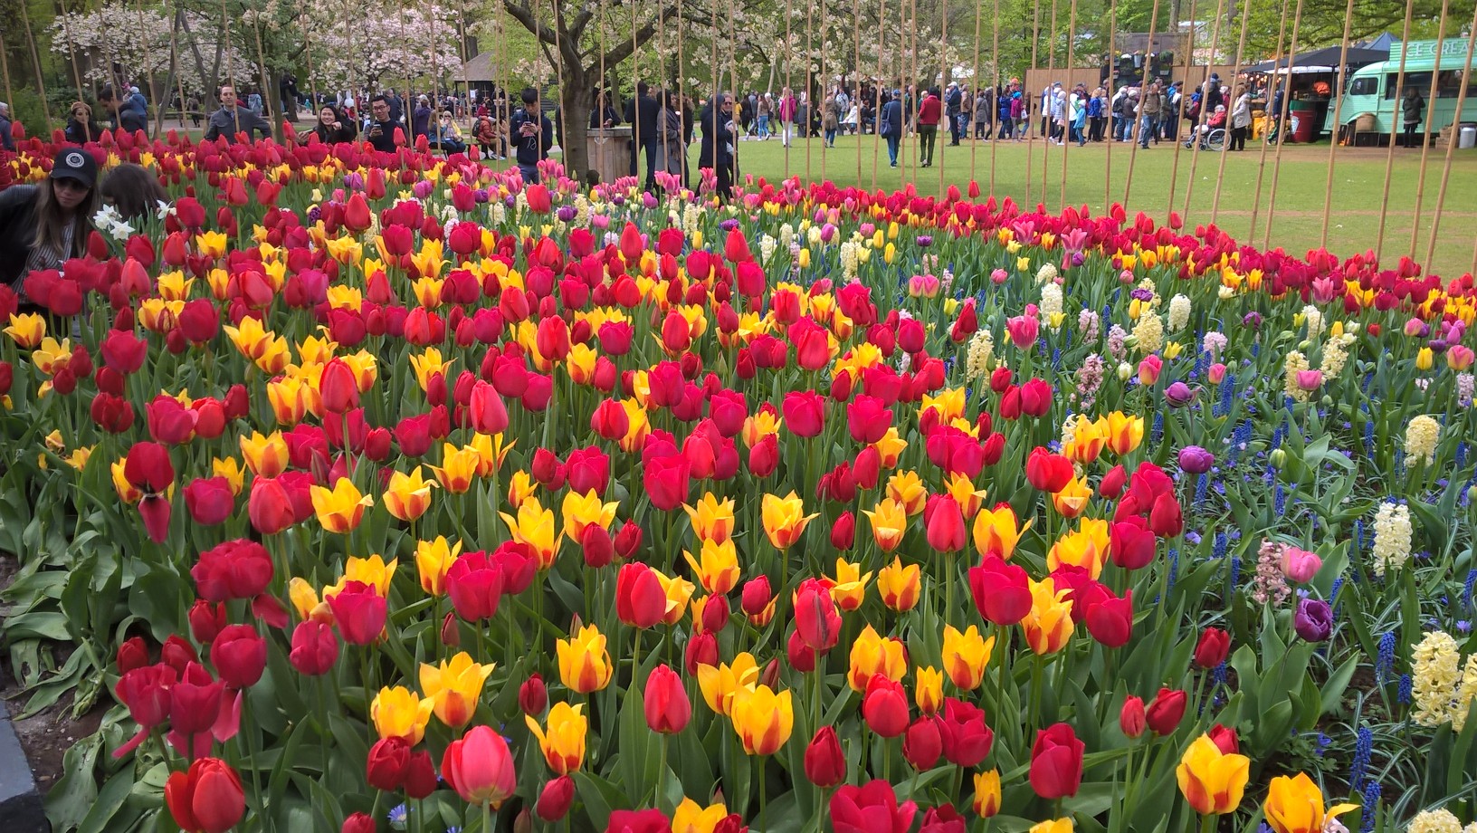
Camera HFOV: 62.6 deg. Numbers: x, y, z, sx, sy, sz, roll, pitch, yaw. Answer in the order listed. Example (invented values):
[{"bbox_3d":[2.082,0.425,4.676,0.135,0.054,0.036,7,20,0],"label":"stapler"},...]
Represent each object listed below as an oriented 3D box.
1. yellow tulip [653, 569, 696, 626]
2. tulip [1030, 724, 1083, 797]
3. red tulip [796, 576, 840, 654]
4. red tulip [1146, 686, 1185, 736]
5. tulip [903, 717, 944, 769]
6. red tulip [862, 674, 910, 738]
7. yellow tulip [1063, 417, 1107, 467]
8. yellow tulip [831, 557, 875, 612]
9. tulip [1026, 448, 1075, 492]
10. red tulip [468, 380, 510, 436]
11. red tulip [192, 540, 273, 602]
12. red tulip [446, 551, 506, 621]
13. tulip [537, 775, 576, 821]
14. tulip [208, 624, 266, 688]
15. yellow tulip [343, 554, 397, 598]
[{"bbox_3d":[-0.089,0.242,1.630,0.062,0.076,0.059,0,16,0],"label":"yellow tulip"},{"bbox_3d":[0.371,0.403,1.420,0.065,0.096,0.061,4,16,16],"label":"tulip"},{"bbox_3d":[0.092,0.229,1.400,0.054,0.085,0.054,-4,15,1],"label":"red tulip"},{"bbox_3d":[0.510,0.352,1.450,0.045,0.058,0.045,21,14,-5],"label":"red tulip"},{"bbox_3d":[0.239,0.425,1.580,0.058,0.069,0.054,0,15,0],"label":"tulip"},{"bbox_3d":[0.179,0.352,1.480,0.056,0.084,0.056,2,15,7],"label":"red tulip"},{"bbox_3d":[0.577,0.040,2.020,0.073,0.078,0.069,0,15,0],"label":"yellow tulip"},{"bbox_3d":[0.173,0.257,1.850,0.067,0.075,0.067,1,15,6],"label":"yellow tulip"},{"bbox_3d":[0.511,0.087,2.000,0.082,0.073,0.076,0,15,0],"label":"tulip"},{"bbox_3d":[-0.394,-0.014,1.920,0.062,0.086,0.062,0,16,0],"label":"red tulip"},{"bbox_3d":[-0.687,0.209,1.650,0.110,0.082,0.088,0,16,0],"label":"red tulip"},{"bbox_3d":[-0.367,0.237,1.700,0.084,0.093,0.084,-3,15,-13],"label":"red tulip"},{"bbox_3d":[-0.215,0.449,1.430,0.037,0.063,0.037,29,9,1],"label":"tulip"},{"bbox_3d":[-0.627,0.299,1.520,0.070,0.083,0.070,-7,16,-23],"label":"tulip"},{"bbox_3d":[-0.548,0.244,1.800,0.086,0.068,0.081,-5,16,-17],"label":"yellow tulip"}]

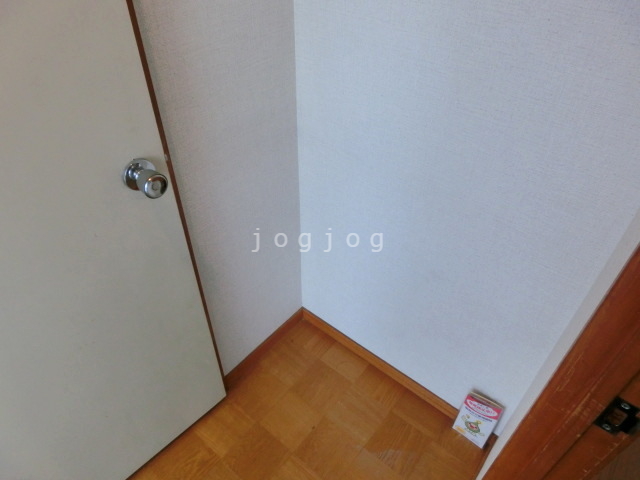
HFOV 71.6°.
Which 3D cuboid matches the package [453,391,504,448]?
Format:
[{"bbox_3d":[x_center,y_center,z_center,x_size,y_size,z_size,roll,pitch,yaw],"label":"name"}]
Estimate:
[{"bbox_3d":[0.467,0.534,1.320,0.096,0.189,0.017,26,41,26],"label":"package"}]

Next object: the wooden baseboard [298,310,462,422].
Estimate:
[{"bbox_3d":[0.219,0.433,1.528,0.752,0.059,0.010,29,49,29],"label":"wooden baseboard"}]

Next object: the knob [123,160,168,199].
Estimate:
[{"bbox_3d":[-0.318,-0.109,0.823,0.062,0.065,0.065,32,50,31],"label":"knob"}]

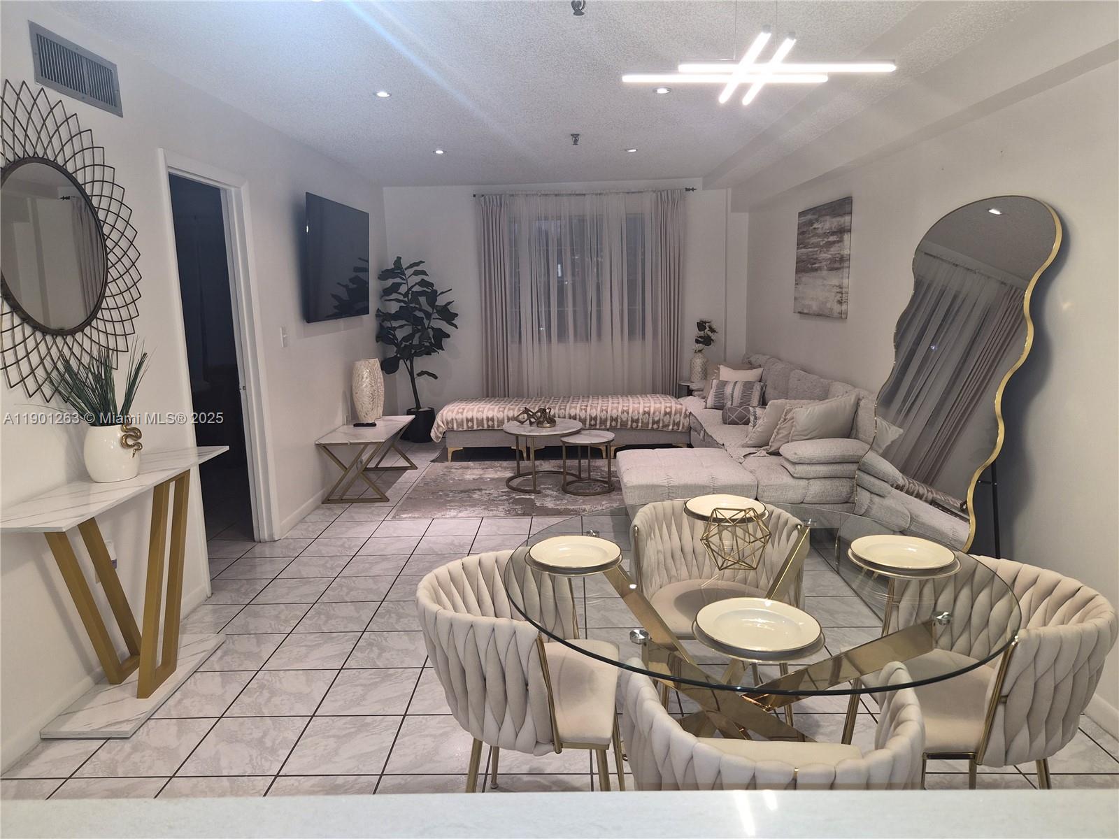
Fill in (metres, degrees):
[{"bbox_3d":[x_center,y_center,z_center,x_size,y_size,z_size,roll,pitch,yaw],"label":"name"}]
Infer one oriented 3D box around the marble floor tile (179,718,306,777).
[{"bbox_3d":[-1.012,1.062,2.413,0.314,0.013,0.314,-1,10,1],"label":"marble floor tile"}]

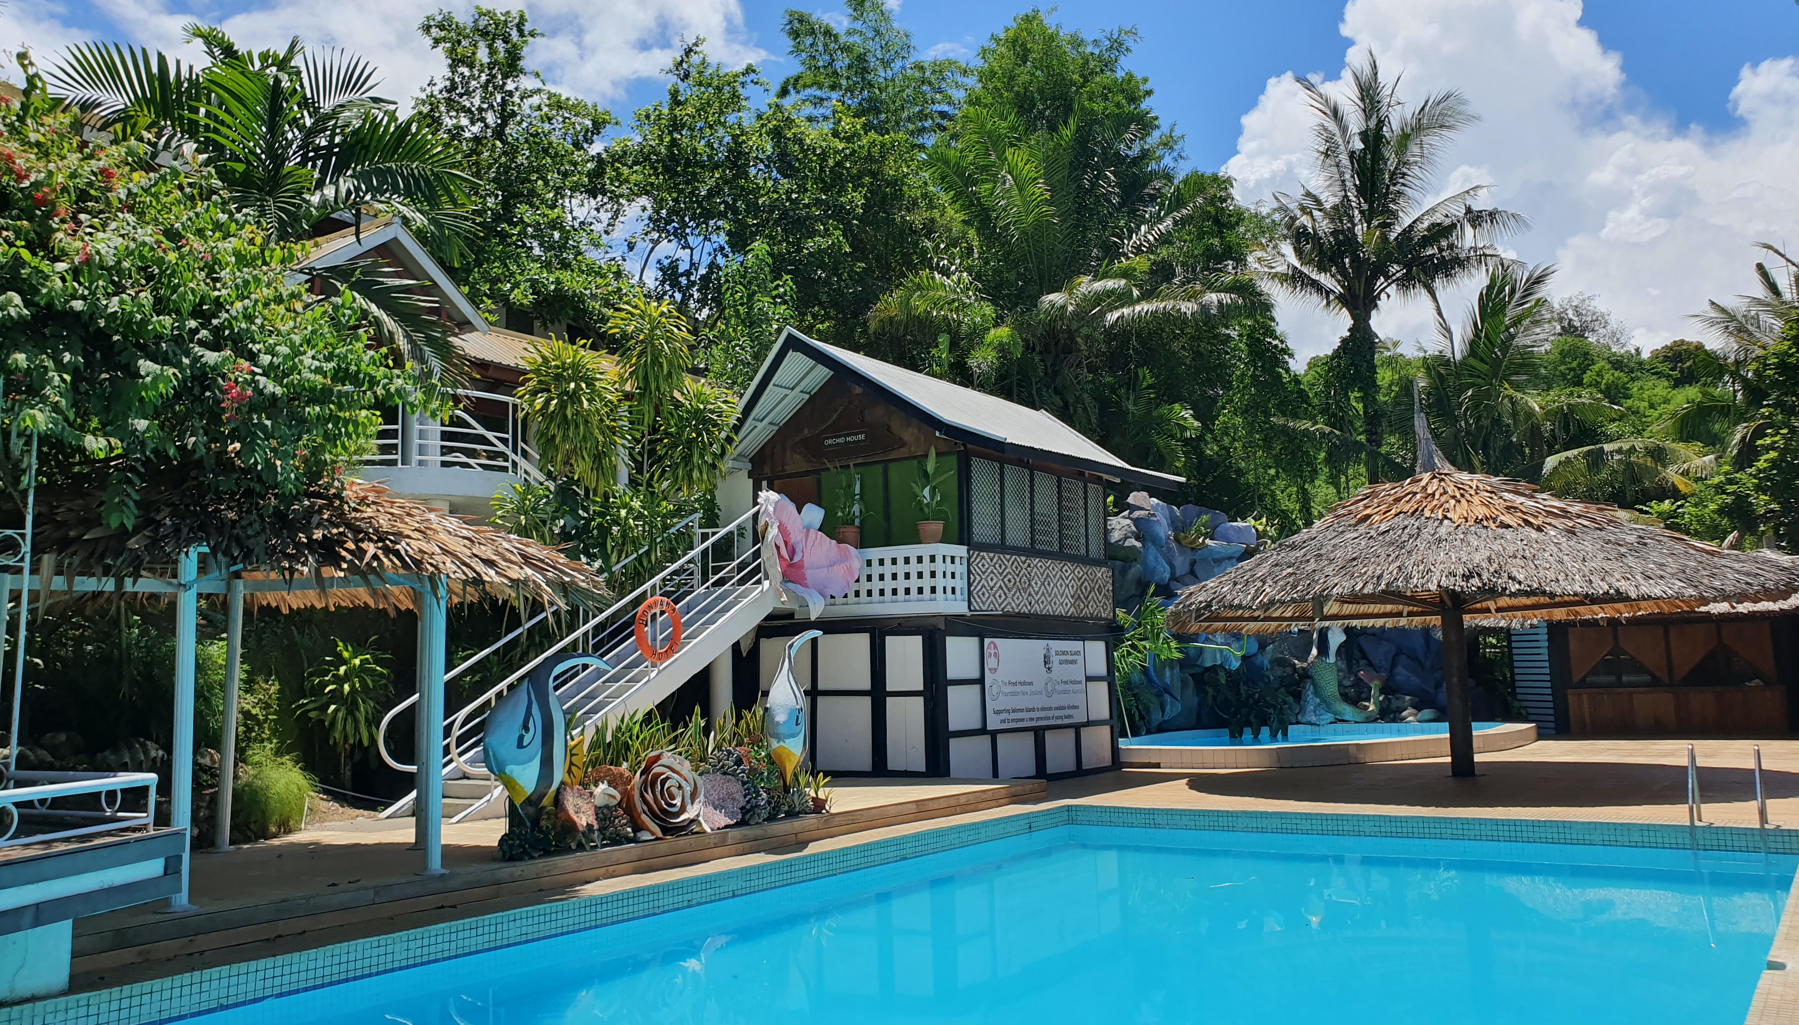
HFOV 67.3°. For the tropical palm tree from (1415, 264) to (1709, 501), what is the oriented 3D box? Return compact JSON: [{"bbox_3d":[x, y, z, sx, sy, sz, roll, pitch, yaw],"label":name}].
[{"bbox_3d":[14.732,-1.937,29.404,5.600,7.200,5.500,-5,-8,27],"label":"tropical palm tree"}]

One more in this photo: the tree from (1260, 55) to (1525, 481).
[{"bbox_3d":[12.168,-4.201,33.000,6.400,14.200,6.400,-3,-7,14],"label":"tree"}]

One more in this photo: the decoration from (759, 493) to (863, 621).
[{"bbox_3d":[-1.082,0.569,16.649,1.300,1.450,0.750,-6,-9,35],"label":"decoration"}]

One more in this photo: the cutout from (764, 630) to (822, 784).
[{"bbox_3d":[-1.090,2.061,14.256,0.400,1.580,0.900,-3,-7,9],"label":"cutout"}]

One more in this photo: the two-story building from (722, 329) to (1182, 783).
[{"bbox_3d":[0.902,0.885,19.670,3.700,5.850,7.600,-6,-9,35],"label":"two-story building"}]

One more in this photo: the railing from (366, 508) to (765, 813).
[{"bbox_3d":[-3.413,1.456,14.896,1.300,3.370,4.550,-6,-9,35],"label":"railing"}]

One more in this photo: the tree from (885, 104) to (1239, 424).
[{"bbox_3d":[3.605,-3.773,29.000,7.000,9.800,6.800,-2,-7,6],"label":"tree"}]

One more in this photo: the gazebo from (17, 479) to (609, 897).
[{"bbox_3d":[-4.992,1.051,9.845,5.400,3.100,5.500,-7,-9,35],"label":"gazebo"}]

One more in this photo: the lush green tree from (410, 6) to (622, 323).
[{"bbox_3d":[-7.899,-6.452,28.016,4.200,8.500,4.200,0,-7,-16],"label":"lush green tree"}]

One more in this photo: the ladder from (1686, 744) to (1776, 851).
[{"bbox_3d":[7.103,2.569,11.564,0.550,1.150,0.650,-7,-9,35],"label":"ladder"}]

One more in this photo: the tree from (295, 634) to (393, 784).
[{"bbox_3d":[-5.567,2.053,13.469,0.950,1.620,0.950,1,-8,-22],"label":"tree"}]

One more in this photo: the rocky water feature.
[{"bbox_3d":[7.993,2.044,27.300,7.400,4.800,3.000,-3,-7,12],"label":"rocky water feature"}]

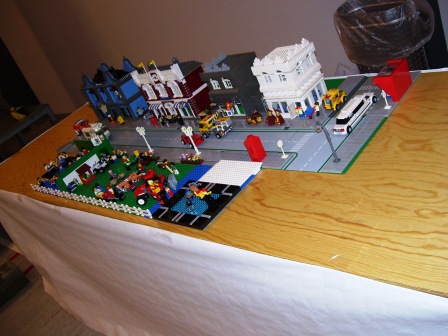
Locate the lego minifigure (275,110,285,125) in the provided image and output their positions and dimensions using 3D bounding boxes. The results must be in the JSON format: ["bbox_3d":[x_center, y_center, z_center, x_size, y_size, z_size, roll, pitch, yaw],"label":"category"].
[{"bbox_3d":[0.178,-0.158,1.487,0.018,0.042,0.024,-11,31,28],"label":"lego minifigure"}]

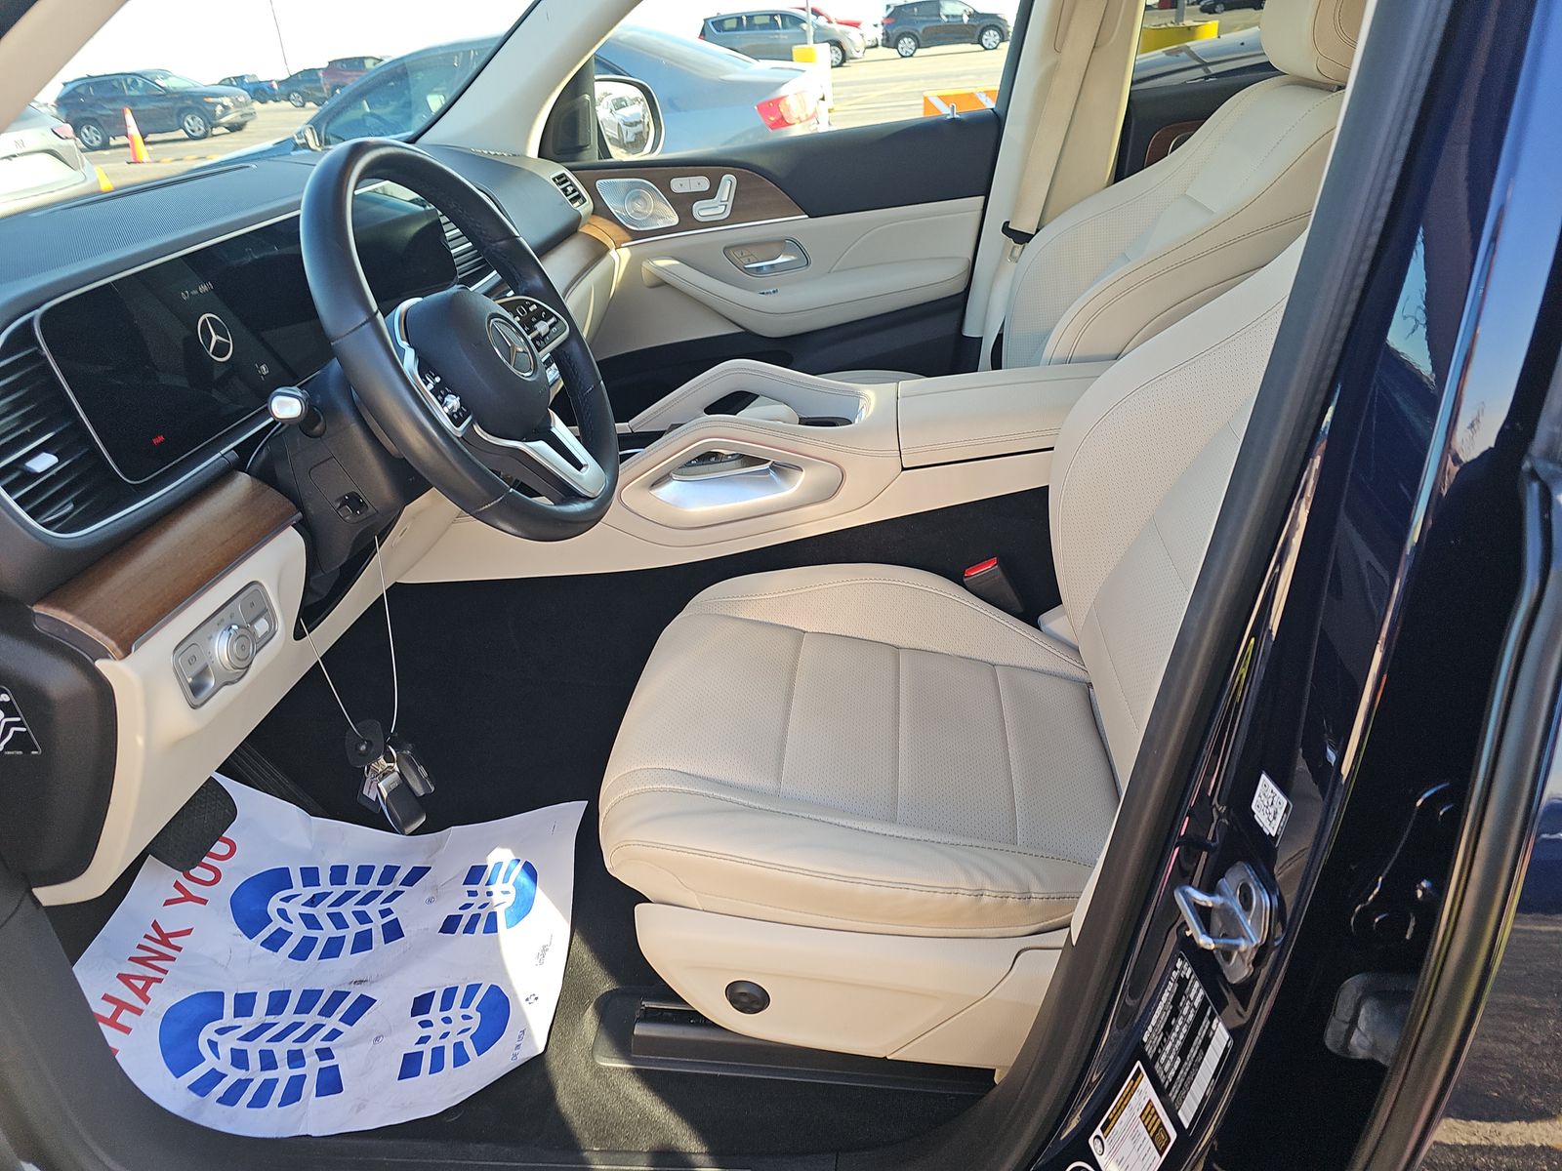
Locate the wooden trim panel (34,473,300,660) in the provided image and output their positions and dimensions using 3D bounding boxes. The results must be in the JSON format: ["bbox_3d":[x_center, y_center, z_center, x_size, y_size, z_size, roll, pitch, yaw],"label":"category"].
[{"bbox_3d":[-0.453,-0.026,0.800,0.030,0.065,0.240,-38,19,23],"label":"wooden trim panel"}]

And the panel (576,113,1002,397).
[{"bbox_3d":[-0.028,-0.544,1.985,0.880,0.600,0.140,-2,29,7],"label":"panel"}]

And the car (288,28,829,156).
[{"bbox_3d":[-2.062,-2.902,7.112,4.750,1.450,1.820,-2,29,7],"label":"car"}]

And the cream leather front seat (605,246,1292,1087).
[{"bbox_3d":[0.304,-0.101,0.907,0.970,0.950,0.550,-2,29,7],"label":"cream leather front seat"}]

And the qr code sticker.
[{"bbox_3d":[0.230,0.104,0.487,0.001,0.023,0.022,0,28,-8],"label":"qr code sticker"}]

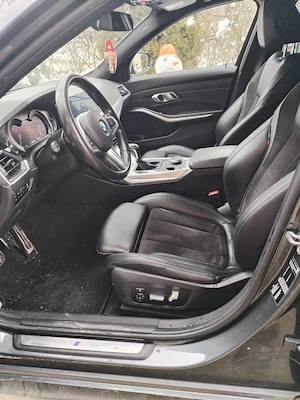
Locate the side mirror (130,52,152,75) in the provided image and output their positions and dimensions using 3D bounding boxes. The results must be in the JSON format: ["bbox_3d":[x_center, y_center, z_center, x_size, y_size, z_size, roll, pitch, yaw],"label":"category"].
[{"bbox_3d":[-0.079,-0.940,2.075,0.130,0.145,0.220,7,31,27],"label":"side mirror"}]

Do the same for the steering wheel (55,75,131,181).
[{"bbox_3d":[-0.183,-0.227,0.993,0.100,0.370,0.370,-21,23,21],"label":"steering wheel"}]

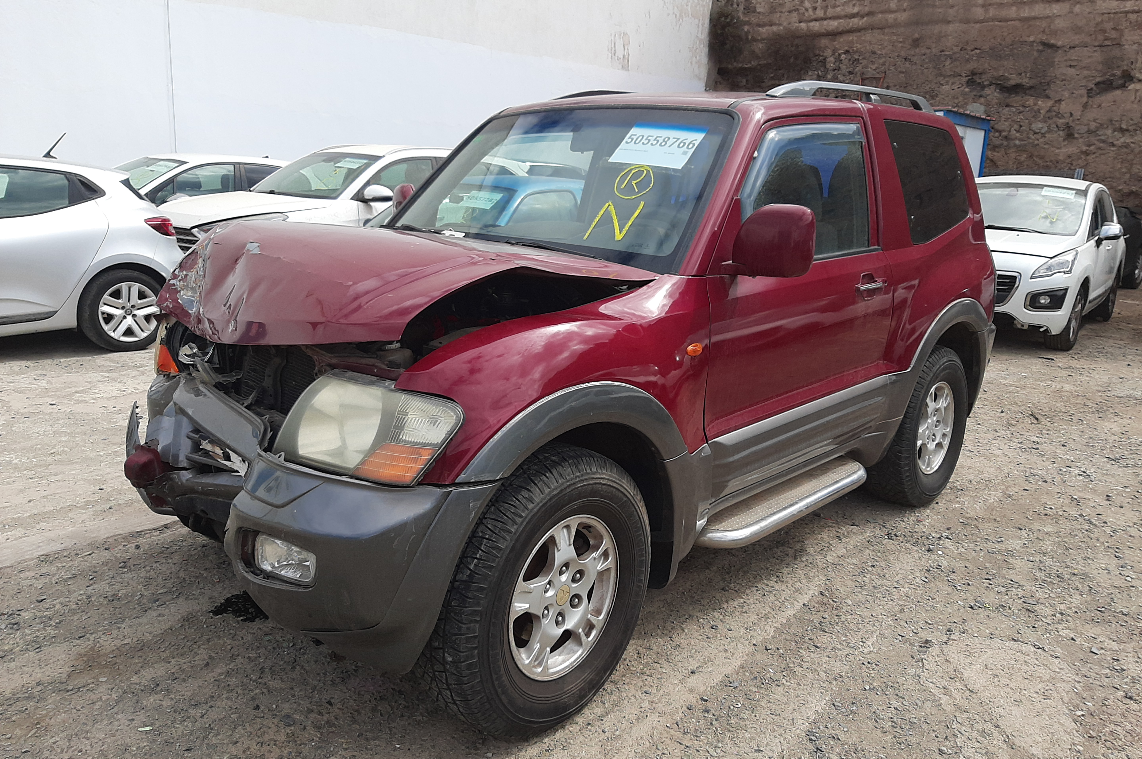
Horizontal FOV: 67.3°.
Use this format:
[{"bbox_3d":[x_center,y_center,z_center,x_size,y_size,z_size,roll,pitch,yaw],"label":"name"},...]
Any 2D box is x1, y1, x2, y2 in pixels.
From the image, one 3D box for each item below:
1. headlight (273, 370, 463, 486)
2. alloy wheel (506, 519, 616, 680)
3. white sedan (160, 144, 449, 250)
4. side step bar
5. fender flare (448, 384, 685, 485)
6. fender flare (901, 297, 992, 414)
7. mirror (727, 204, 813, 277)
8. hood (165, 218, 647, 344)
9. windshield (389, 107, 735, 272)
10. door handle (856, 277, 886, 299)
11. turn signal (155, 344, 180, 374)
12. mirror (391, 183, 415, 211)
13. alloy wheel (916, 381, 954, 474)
[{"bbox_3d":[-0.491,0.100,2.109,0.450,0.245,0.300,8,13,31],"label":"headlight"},{"bbox_3d":[-0.066,0.566,2.327,0.175,0.445,0.445,10,15,39],"label":"alloy wheel"},{"bbox_3d":[-2.110,-1.590,8.900,1.840,1.620,4.450,11,15,39],"label":"white sedan"},{"bbox_3d":[0.767,0.448,3.142,0.200,0.075,1.140,11,16,42],"label":"side step bar"},{"bbox_3d":[0.039,0.144,2.154,0.130,0.280,0.900,15,18,41],"label":"fender flare"},{"bbox_3d":[1.726,-0.124,3.952,0.130,0.480,1.060,15,18,41],"label":"fender flare"},{"bbox_3d":[0.575,-0.411,2.518,0.260,0.205,0.170,15,18,41],"label":"mirror"},{"bbox_3d":[-0.616,-0.293,2.626,1.530,0.360,1.040,15,18,41],"label":"hood"},{"bbox_3d":[-0.064,-0.757,3.113,1.480,0.710,0.140,15,-26,41],"label":"windshield"},{"bbox_3d":[1.186,-0.359,3.398,0.055,0.070,0.205,11,16,42],"label":"door handle"},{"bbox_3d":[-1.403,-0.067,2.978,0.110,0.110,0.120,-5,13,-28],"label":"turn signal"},{"bbox_3d":[-0.775,-0.760,3.734,0.260,0.205,0.170,15,18,41],"label":"mirror"},{"bbox_3d":[1.684,0.221,4.143,0.175,0.445,0.445,11,16,42],"label":"alloy wheel"}]

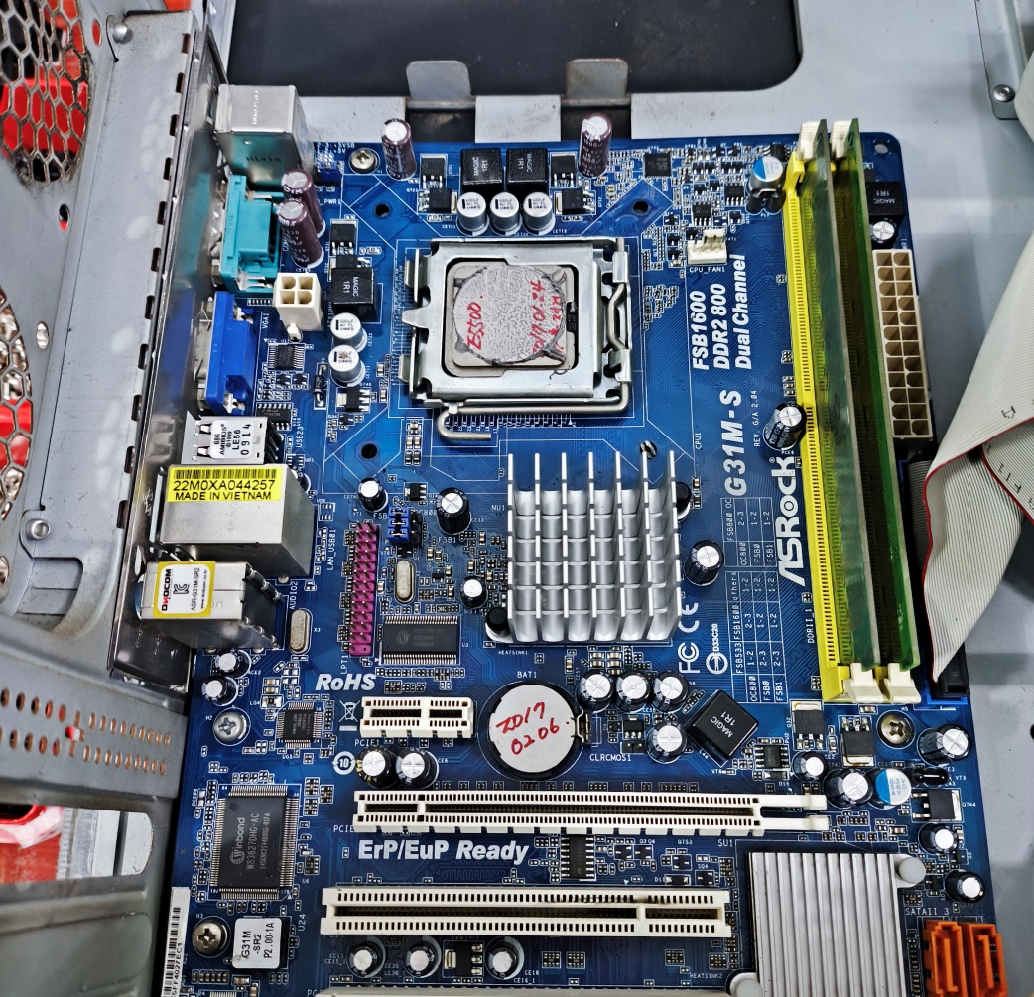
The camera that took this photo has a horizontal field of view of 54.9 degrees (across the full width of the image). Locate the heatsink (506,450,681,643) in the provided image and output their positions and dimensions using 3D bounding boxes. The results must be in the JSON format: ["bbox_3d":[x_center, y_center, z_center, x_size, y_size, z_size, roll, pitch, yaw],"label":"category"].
[{"bbox_3d":[0.017,0.012,0.231,0.038,0.025,0.038,0,72,1],"label":"heatsink"}]

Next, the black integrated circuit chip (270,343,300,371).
[{"bbox_3d":[-0.061,-0.037,0.263,0.008,0.002,0.007,0,72,1],"label":"black integrated circuit chip"}]

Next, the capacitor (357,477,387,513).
[{"bbox_3d":[-0.036,-0.001,0.247,0.006,0.008,0.006,0,72,1],"label":"capacitor"}]

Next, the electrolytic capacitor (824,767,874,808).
[{"bbox_3d":[0.074,0.065,0.222,0.008,0.011,0.008,0,72,1],"label":"electrolytic capacitor"}]

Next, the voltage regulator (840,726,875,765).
[{"bbox_3d":[0.078,0.056,0.228,0.007,0.002,0.009,0,72,3],"label":"voltage regulator"}]

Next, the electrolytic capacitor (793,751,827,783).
[{"bbox_3d":[0.067,0.061,0.228,0.006,0.007,0.006,0,72,1],"label":"electrolytic capacitor"}]

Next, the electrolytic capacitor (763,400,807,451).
[{"bbox_3d":[0.067,-0.018,0.247,0.008,0.012,0.008,0,72,3],"label":"electrolytic capacitor"}]

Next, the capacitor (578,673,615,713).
[{"bbox_3d":[0.018,0.044,0.230,0.008,0.012,0.008,0,72,1],"label":"capacitor"}]

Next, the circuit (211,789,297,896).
[{"bbox_3d":[-0.059,0.078,0.225,0.018,0.003,0.024,0,72,1],"label":"circuit"}]

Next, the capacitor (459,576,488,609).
[{"bbox_3d":[-0.010,0.023,0.240,0.006,0.007,0.006,0,72,1],"label":"capacitor"}]

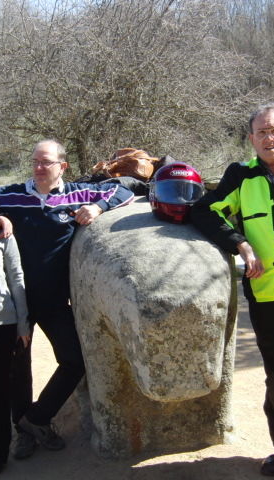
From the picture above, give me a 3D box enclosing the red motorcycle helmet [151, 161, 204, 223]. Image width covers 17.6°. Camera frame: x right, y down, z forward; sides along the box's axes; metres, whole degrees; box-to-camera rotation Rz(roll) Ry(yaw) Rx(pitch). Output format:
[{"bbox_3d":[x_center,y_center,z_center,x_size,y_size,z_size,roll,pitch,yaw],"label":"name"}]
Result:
[{"bbox_3d":[0.200,-0.231,4.430,0.263,0.290,0.340,-2,4,-9],"label":"red motorcycle helmet"}]

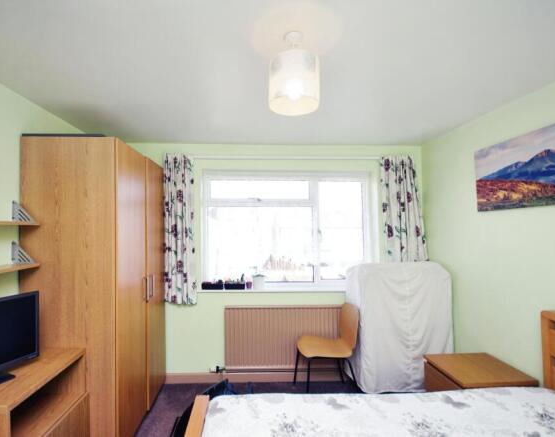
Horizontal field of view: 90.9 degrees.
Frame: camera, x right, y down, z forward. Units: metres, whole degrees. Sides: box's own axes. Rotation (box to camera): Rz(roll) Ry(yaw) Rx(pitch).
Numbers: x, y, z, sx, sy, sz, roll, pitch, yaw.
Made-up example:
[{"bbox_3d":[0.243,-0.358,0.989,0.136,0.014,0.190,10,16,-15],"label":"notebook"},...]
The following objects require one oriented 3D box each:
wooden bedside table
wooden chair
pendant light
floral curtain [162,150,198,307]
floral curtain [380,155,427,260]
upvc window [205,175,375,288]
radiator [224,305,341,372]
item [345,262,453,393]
[{"bbox_3d":[1.310,1.305,1.800,0.490,0.640,0.380,0,-1,-5],"label":"wooden bedside table"},{"bbox_3d":[0.435,1.225,2.495,0.520,0.840,0.440,0,-1,-12],"label":"wooden chair"},{"bbox_3d":[0.070,-0.627,1.165,0.215,0.300,0.215,0,-1,0],"label":"pendant light"},{"bbox_3d":[-0.933,0.106,2.620,0.330,1.440,0.120,0,-1,-2],"label":"floral curtain"},{"bbox_3d":[1.240,0.110,2.650,0.470,1.420,0.150,0,-1,-2],"label":"floral curtain"},{"bbox_3d":[0.095,0.120,2.840,1.750,1.200,0.100,0,-1,-2],"label":"upvc window"},{"bbox_3d":[0.070,1.155,2.680,1.180,0.600,0.100,0,-1,-2],"label":"radiator"},{"bbox_3d":[1.070,1.010,2.460,0.800,1.160,0.400,0,-1,-2],"label":"item"}]

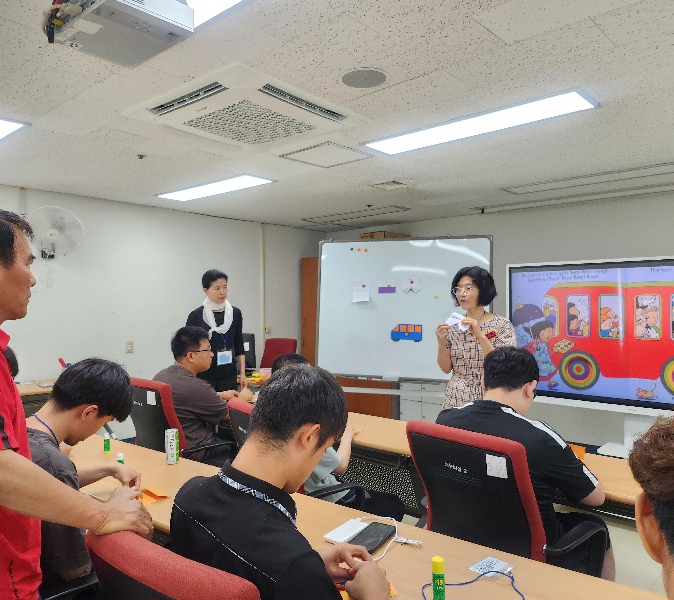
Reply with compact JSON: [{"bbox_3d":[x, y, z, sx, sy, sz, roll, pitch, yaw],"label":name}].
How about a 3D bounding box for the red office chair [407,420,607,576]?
[{"bbox_3d":[0.593,0.903,1.995,0.600,0.920,0.600,-1,-1,41],"label":"red office chair"}]

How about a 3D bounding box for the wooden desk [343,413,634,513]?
[{"bbox_3d":[0.506,1.009,2.455,1.800,0.720,0.500,-1,-1,41],"label":"wooden desk"}]

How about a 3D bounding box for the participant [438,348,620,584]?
[{"bbox_3d":[0.739,0.764,2.041,0.600,1.200,0.750,-1,-1,41],"label":"participant"}]

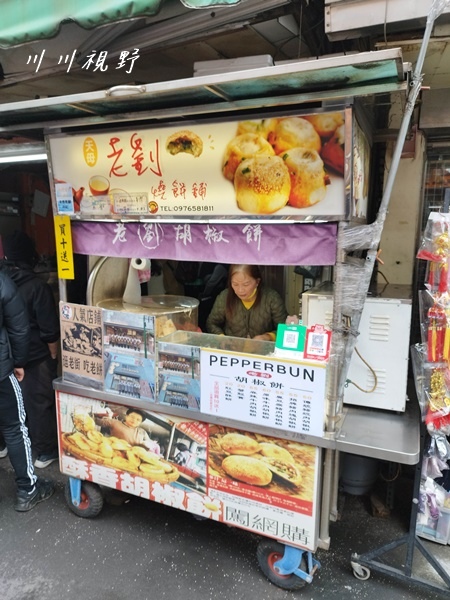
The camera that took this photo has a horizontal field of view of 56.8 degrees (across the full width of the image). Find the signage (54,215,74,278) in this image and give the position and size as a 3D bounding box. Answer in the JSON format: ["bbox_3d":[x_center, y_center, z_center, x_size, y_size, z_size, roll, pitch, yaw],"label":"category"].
[{"bbox_3d":[-0.778,-0.255,2.021,0.093,0.307,0.012,5,11,22],"label":"signage"}]

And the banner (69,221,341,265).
[{"bbox_3d":[-0.164,-0.252,1.770,1.249,0.165,0.020,5,11,22],"label":"banner"}]

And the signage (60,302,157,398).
[{"bbox_3d":[-0.576,0.248,2.021,0.564,0.435,0.015,5,11,22],"label":"signage"}]

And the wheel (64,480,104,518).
[{"bbox_3d":[-0.791,1.105,2.340,0.255,0.255,0.070,6,11,26],"label":"wheel"}]

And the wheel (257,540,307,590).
[{"bbox_3d":[0.269,1.196,1.902,0.255,0.255,0.070,7,12,31],"label":"wheel"}]

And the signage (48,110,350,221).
[{"bbox_3d":[-0.203,-0.537,1.765,1.397,0.390,0.080,5,11,22],"label":"signage"}]

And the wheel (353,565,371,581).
[{"bbox_3d":[0.645,1.283,1.957,0.075,0.075,0.026,2,10,6],"label":"wheel"}]

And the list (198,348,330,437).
[{"bbox_3d":[0.145,0.382,1.737,0.547,0.299,0.015,5,11,22],"label":"list"}]

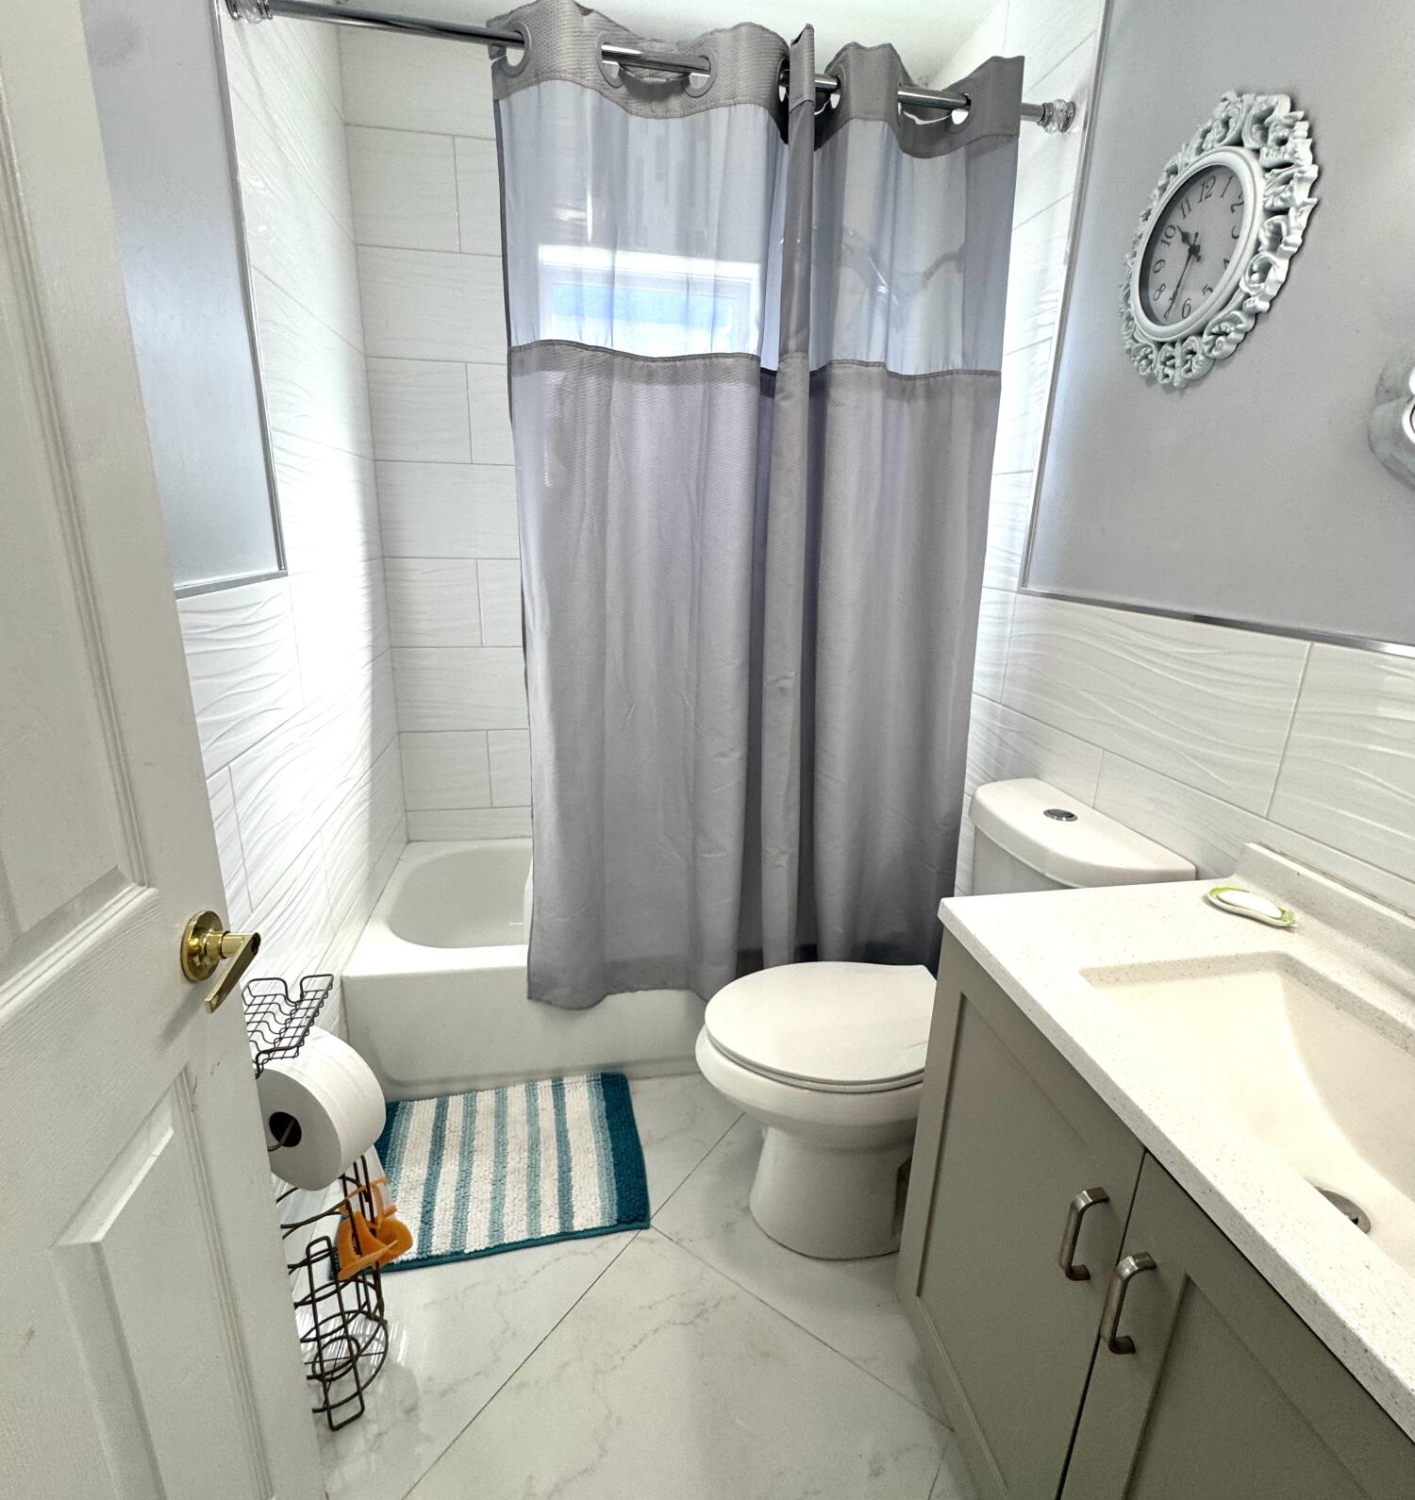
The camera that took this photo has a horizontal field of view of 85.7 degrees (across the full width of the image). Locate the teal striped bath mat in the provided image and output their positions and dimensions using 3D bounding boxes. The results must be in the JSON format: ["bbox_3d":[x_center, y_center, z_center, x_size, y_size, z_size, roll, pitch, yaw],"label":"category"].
[{"bbox_3d":[-0.451,0.887,1.647,0.595,0.020,0.437,-1,17,-10],"label":"teal striped bath mat"}]

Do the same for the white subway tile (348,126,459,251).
[{"bbox_3d":[-0.760,-1.404,1.921,0.260,0.256,0.012,-1,17,-10],"label":"white subway tile"}]

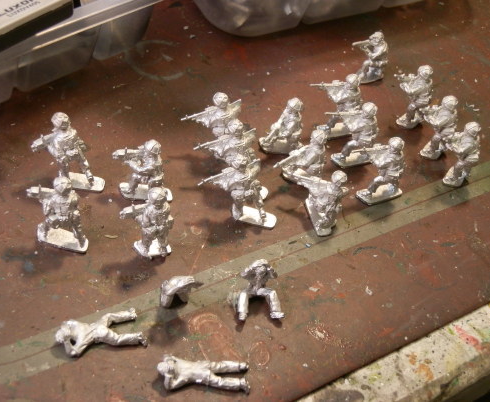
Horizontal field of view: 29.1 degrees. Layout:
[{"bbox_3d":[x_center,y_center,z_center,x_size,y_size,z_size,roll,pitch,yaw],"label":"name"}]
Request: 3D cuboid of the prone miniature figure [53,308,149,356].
[{"bbox_3d":[-0.037,0.033,0.240,0.022,0.005,0.011,-4,45,-14],"label":"prone miniature figure"}]

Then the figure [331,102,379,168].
[{"bbox_3d":[0.034,-0.022,0.299,0.019,0.022,0.008,-9,46,-19],"label":"figure"}]

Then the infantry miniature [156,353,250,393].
[{"bbox_3d":[-0.010,0.043,0.235,0.023,0.005,0.008,5,43,-5],"label":"infantry miniature"}]

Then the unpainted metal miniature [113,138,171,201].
[{"bbox_3d":[-0.029,-0.009,0.260,0.016,0.019,0.008,2,40,-5],"label":"unpainted metal miniature"}]

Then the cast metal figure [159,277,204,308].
[{"bbox_3d":[-0.016,0.022,0.235,0.009,0.007,0.007,-10,43,-18],"label":"cast metal figure"}]

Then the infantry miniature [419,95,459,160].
[{"bbox_3d":[0.064,-0.025,0.308,0.017,0.023,0.008,-20,51,-28],"label":"infantry miniature"}]

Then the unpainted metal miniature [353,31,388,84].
[{"bbox_3d":[0.041,-0.047,0.316,0.013,0.018,0.007,-16,45,-24],"label":"unpainted metal miniature"}]

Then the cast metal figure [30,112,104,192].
[{"bbox_3d":[-0.049,-0.012,0.258,0.019,0.024,0.009,-6,42,-14],"label":"cast metal figure"}]

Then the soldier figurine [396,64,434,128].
[{"bbox_3d":[0.053,-0.034,0.299,0.013,0.021,0.007,-5,41,-13],"label":"soldier figurine"}]

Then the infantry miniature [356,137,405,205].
[{"bbox_3d":[0.042,-0.010,0.287,0.020,0.022,0.008,-11,47,-21],"label":"infantry miniature"}]

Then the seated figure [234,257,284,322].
[{"bbox_3d":[0.005,0.024,0.252,0.014,0.013,0.011,5,43,-5],"label":"seated figure"}]

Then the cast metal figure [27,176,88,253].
[{"bbox_3d":[-0.048,0.003,0.243,0.015,0.021,0.009,4,40,-3],"label":"cast metal figure"}]

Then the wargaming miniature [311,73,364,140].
[{"bbox_3d":[0.030,-0.031,0.308,0.019,0.022,0.008,-10,47,-20],"label":"wargaming miniature"}]

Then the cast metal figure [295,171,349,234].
[{"bbox_3d":[0.021,-0.002,0.260,0.013,0.017,0.009,24,43,20],"label":"cast metal figure"}]

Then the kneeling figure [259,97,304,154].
[{"bbox_3d":[0.014,-0.024,0.300,0.015,0.019,0.007,-2,44,-12],"label":"kneeling figure"}]

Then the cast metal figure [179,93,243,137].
[{"bbox_3d":[-0.007,-0.021,0.276,0.021,0.022,0.009,-4,41,-12],"label":"cast metal figure"}]

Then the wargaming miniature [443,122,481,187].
[{"bbox_3d":[0.070,-0.016,0.299,0.017,0.023,0.008,-20,51,-28],"label":"wargaming miniature"}]

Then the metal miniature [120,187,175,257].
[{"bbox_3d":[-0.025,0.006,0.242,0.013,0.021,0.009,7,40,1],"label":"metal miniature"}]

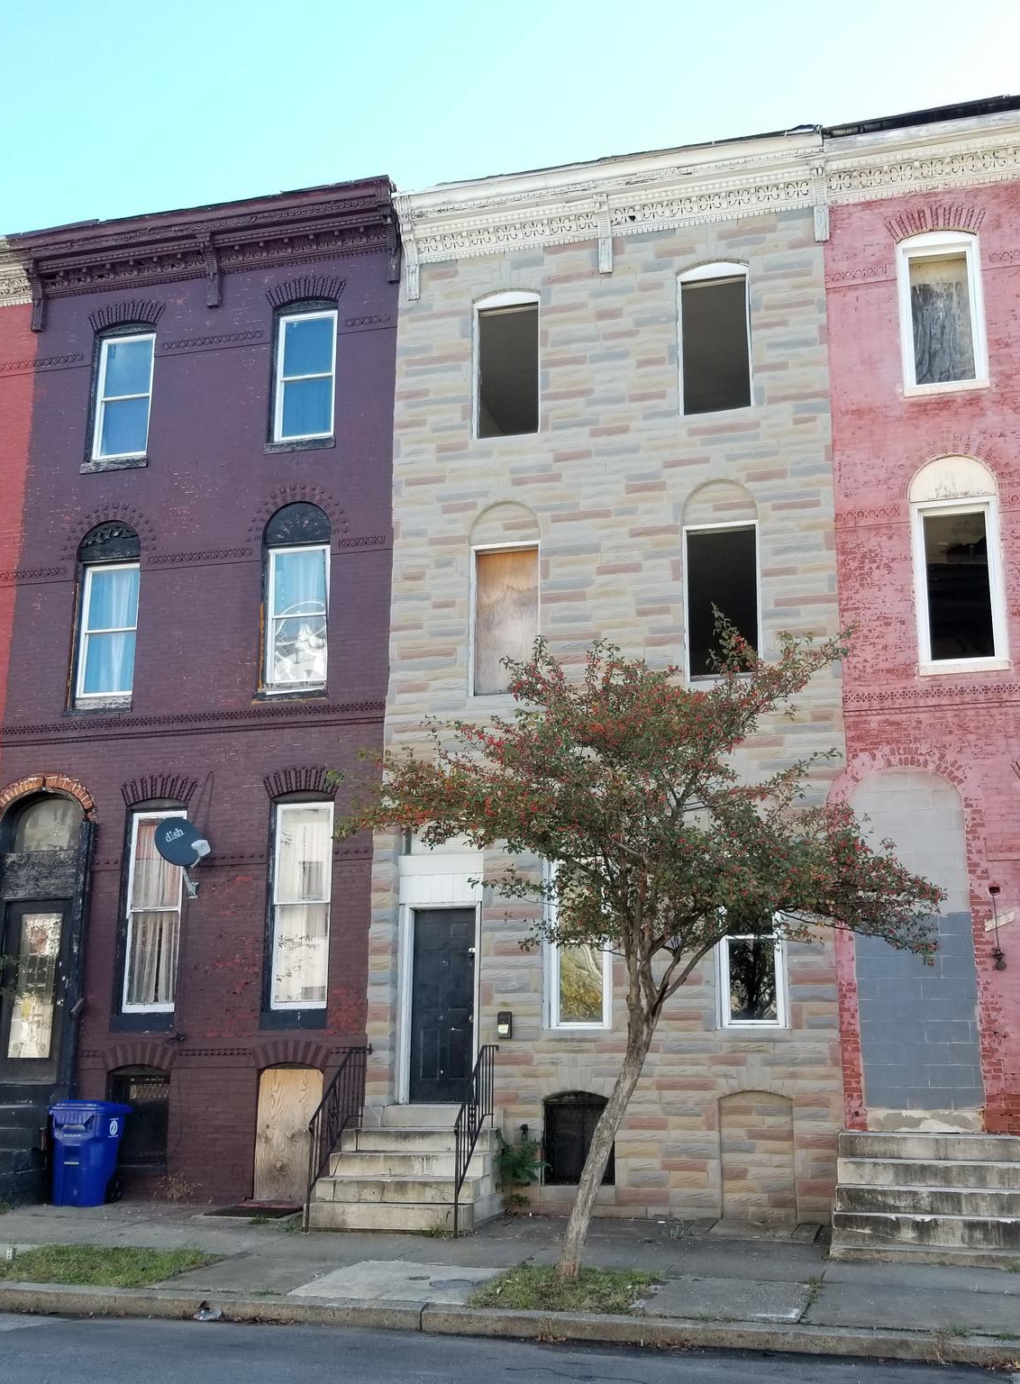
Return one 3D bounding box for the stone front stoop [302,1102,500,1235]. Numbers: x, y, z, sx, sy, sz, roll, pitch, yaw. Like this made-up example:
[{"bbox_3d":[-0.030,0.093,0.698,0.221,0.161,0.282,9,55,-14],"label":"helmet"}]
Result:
[{"bbox_3d":[-0.958,4.628,13.587,1.610,1.040,1.430,-4,-14,14],"label":"stone front stoop"}]

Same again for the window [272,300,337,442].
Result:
[{"bbox_3d":[-2.428,-3.803,16.429,0.813,1.832,0.140,-3,-13,13],"label":"window"}]

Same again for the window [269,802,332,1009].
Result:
[{"bbox_3d":[-2.261,2.321,15.151,0.661,2.249,0.140,-3,-13,14],"label":"window"}]

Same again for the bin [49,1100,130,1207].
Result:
[{"bbox_3d":[-4.420,4.880,14.650,0.616,1.011,0.718,-4,-14,14],"label":"bin"}]

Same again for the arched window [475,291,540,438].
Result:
[{"bbox_3d":[-0.028,-3.718,15.797,0.778,1.820,0.140,-3,-13,13],"label":"arched window"}]

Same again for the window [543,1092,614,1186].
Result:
[{"bbox_3d":[0.698,4.434,13.783,0.703,0.894,0.140,-3,-13,13],"label":"window"}]

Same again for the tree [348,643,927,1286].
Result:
[{"bbox_3d":[0.955,2.019,11.296,5.000,5.193,4.300,-3,-13,14],"label":"tree"}]

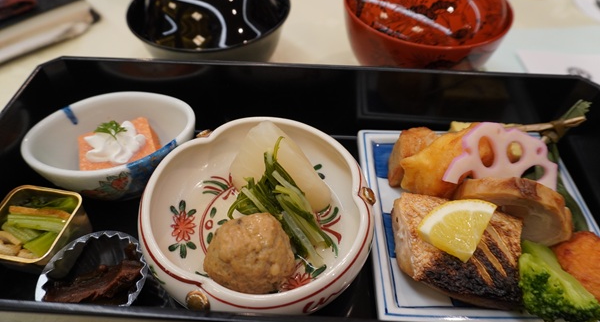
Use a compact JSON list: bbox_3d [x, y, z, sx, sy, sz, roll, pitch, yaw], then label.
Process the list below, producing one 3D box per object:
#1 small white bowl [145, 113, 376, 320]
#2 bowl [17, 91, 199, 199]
[{"bbox_3d":[-0.021,0.032,0.218,0.118,0.049,0.118,1,48,-1],"label":"small white bowl"},{"bbox_3d":[-0.112,-0.005,0.253,0.097,0.043,0.070,-9,49,-9],"label":"bowl"}]

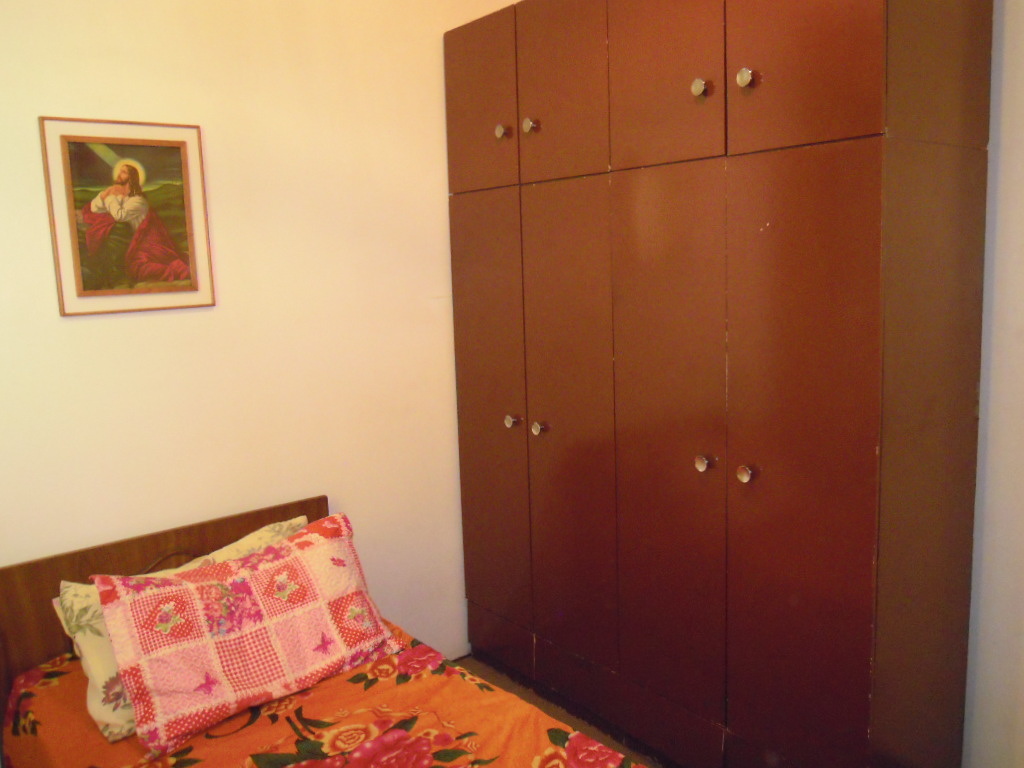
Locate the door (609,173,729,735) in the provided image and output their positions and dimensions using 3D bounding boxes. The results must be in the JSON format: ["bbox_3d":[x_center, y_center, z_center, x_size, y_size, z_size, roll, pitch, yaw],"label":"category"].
[{"bbox_3d":[0.484,0.186,2.564,0.025,1.681,0.445,-9,11,-38],"label":"door"}]

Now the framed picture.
[{"bbox_3d":[-1.158,-0.509,2.542,0.458,0.573,0.020,-9,11,-38],"label":"framed picture"}]

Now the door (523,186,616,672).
[{"bbox_3d":[0.204,0.146,2.905,0.025,1.681,0.442,-9,11,-38],"label":"door"}]

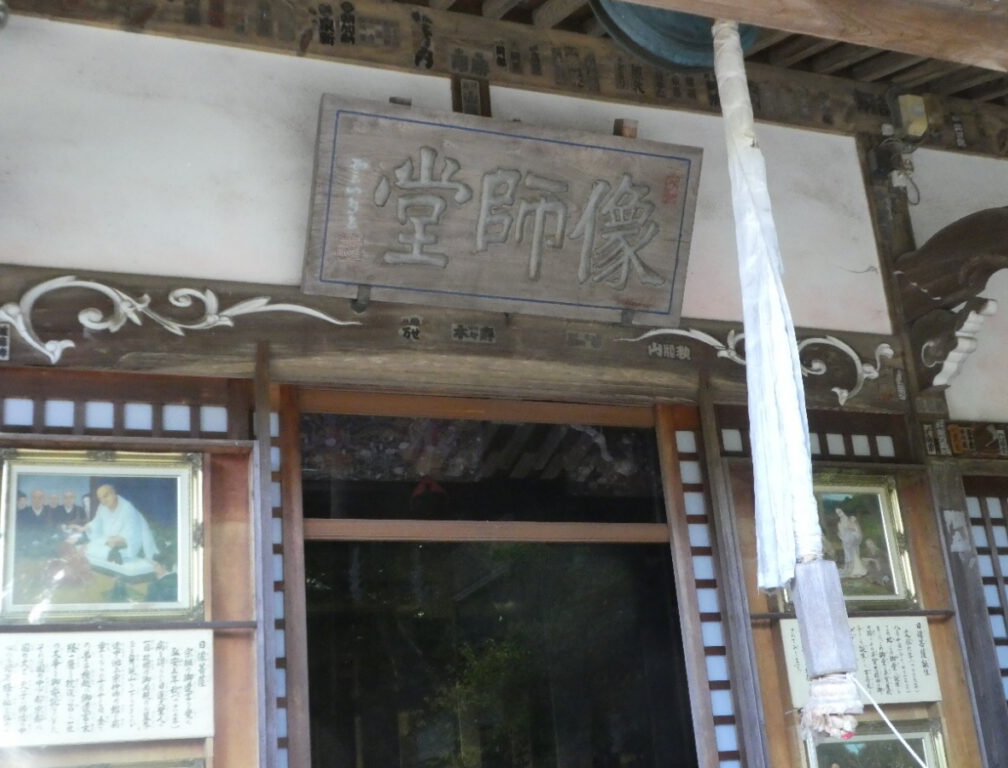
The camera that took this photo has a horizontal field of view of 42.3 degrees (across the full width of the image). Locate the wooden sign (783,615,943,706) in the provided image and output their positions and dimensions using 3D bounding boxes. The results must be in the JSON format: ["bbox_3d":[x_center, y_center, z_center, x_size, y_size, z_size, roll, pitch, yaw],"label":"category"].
[{"bbox_3d":[1.299,1.014,4.739,0.641,0.313,0.025,3,-21,-21],"label":"wooden sign"}]

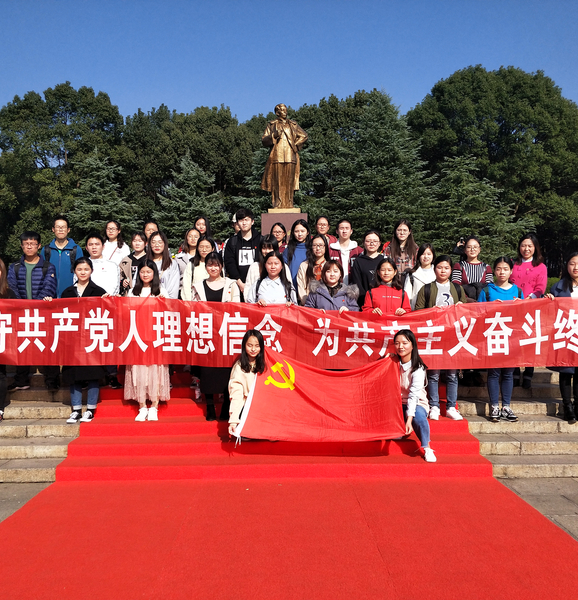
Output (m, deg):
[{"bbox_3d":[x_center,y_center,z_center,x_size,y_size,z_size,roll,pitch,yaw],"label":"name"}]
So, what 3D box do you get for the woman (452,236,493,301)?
[{"bbox_3d":[1.974,0.124,6.202,0.450,1.612,0.340,0,0,7],"label":"woman"}]

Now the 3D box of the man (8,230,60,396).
[{"bbox_3d":[-2.843,0.119,6.430,0.560,1.740,0.350,0,-1,-9],"label":"man"}]

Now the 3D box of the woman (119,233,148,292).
[{"bbox_3d":[-1.836,-0.011,6.909,0.440,1.616,0.320,0,0,-1],"label":"woman"}]

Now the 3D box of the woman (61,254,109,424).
[{"bbox_3d":[-1.933,0.380,5.499,0.460,1.589,0.380,0,0,-8],"label":"woman"}]

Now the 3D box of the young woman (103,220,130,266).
[{"bbox_3d":[-2.192,-0.158,7.259,0.430,1.656,0.300,0,0,-1],"label":"young woman"}]

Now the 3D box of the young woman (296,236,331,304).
[{"bbox_3d":[0.323,0.095,6.549,0.460,1.663,0.330,0,0,-1],"label":"young woman"}]

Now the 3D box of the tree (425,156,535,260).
[{"bbox_3d":[7.496,-2.597,22.500,4.600,5.950,4.400,0,-1,-1],"label":"tree"}]

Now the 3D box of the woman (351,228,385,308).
[{"bbox_3d":[0.933,0.013,6.781,0.450,1.657,0.320,0,0,-1],"label":"woman"}]

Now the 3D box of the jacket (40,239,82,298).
[{"bbox_3d":[-2.647,-0.369,6.755,0.520,0.700,0.320,0,0,-9],"label":"jacket"}]

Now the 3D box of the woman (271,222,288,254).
[{"bbox_3d":[-0.118,-0.105,7.200,0.460,1.650,0.320,0,-1,-1],"label":"woman"}]

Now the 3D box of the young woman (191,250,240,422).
[{"bbox_3d":[-0.708,0.357,5.518,0.470,1.622,0.380,0,0,-3],"label":"young woman"}]

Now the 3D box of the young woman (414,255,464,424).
[{"bbox_3d":[1.441,0.360,5.550,0.470,1.595,0.380,0,0,5],"label":"young woman"}]

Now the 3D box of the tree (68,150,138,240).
[{"bbox_3d":[-8.156,-2.977,25.000,3.500,6.950,3.400,0,-1,-1],"label":"tree"}]

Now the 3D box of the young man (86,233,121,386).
[{"bbox_3d":[-2.096,0.125,6.391,0.480,1.722,0.320,0,0,-1],"label":"young man"}]

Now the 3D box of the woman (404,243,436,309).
[{"bbox_3d":[1.490,0.168,6.400,0.460,1.600,0.320,0,-1,4],"label":"woman"}]

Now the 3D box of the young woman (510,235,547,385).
[{"bbox_3d":[2.649,0.112,6.390,0.460,1.700,0.320,0,-1,7],"label":"young woman"}]

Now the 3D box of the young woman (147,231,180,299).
[{"bbox_3d":[-1.364,0.103,6.151,0.430,1.687,0.340,0,0,-6],"label":"young woman"}]

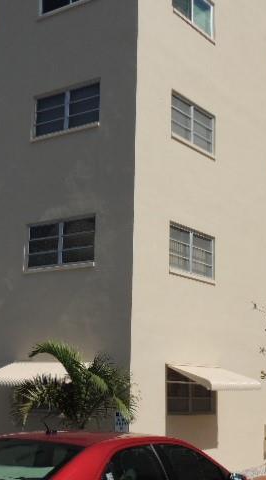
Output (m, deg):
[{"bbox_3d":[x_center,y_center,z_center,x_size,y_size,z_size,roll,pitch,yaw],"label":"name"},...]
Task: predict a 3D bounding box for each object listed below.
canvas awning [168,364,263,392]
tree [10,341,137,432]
[{"bbox_3d":[1.571,2.631,14.089,0.965,0.488,1.940,-7,-14,35],"label":"canvas awning"},{"bbox_3d":[-0.912,2.806,11.733,1.971,2.408,1.869,1,-12,0],"label":"tree"}]

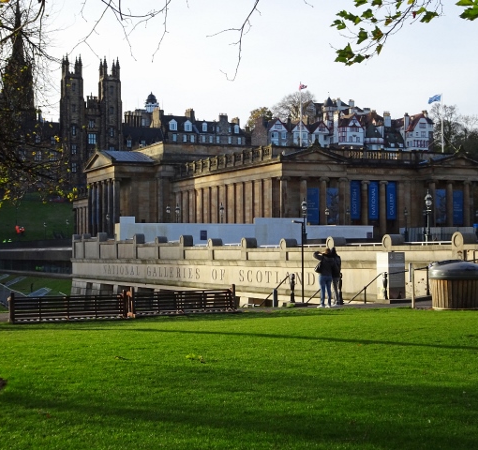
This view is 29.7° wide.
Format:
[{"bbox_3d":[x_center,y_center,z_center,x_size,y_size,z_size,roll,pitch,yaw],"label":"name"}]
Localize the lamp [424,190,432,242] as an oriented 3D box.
[{"bbox_3d":[11.731,-0.116,56.000,0.500,4.200,0.500,0,-1,0],"label":"lamp"}]

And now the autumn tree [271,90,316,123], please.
[{"bbox_3d":[21.769,-44.721,360.000,17.600,18.000,17.600,0,-1,0],"label":"autumn tree"}]

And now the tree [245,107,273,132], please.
[{"bbox_3d":[7.847,-38.859,345.000,10.700,13.000,10.700,0,-1,0],"label":"tree"}]

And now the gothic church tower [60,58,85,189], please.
[{"bbox_3d":[-49.508,-30.101,268.000,6.300,40.000,6.300,0,-1,-25],"label":"gothic church tower"}]

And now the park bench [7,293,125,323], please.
[{"bbox_3d":[-4.351,2.072,22.800,2.900,0.800,0.600,0,-1,-27],"label":"park bench"}]

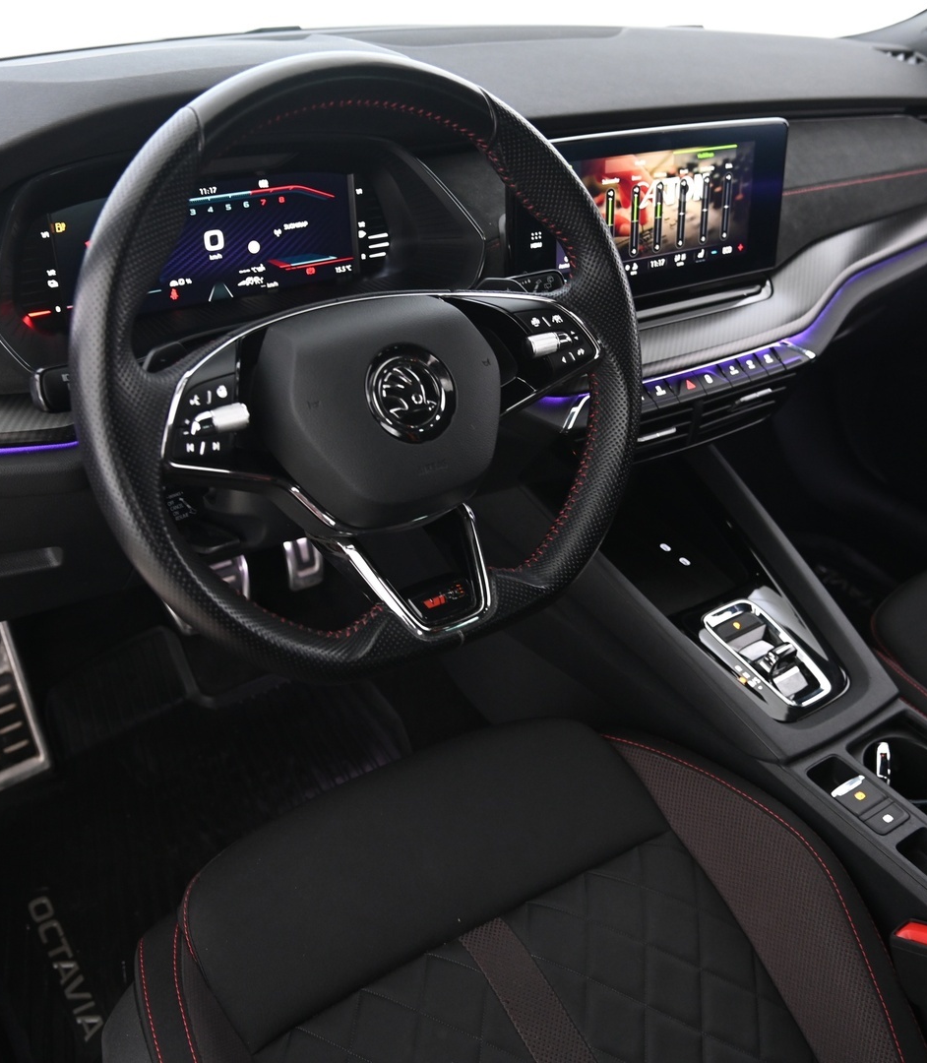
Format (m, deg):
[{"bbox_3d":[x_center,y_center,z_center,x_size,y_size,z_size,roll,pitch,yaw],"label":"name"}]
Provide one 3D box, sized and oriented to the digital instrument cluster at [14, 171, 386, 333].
[{"bbox_3d":[-0.196,-0.223,0.828,0.300,0.105,0.035,-18,27,-29],"label":"digital instrument cluster"}]

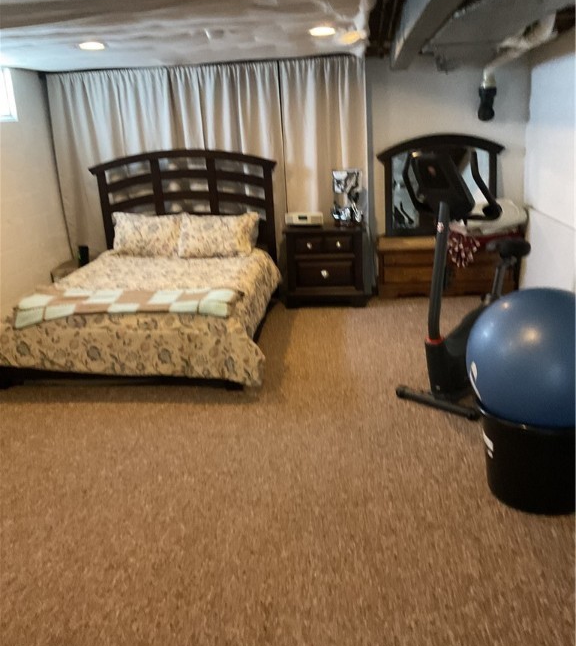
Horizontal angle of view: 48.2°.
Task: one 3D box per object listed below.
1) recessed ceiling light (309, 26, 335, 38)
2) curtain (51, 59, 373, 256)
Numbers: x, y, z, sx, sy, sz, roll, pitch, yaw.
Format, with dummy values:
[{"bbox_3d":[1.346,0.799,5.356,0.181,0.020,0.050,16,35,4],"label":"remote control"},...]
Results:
[{"bbox_3d":[0.222,-1.875,4.139,0.180,0.040,0.180,-1,17,6],"label":"recessed ceiling light"},{"bbox_3d":[-0.716,-1.256,5.918,2.870,2.060,0.130,-1,17,6],"label":"curtain"}]

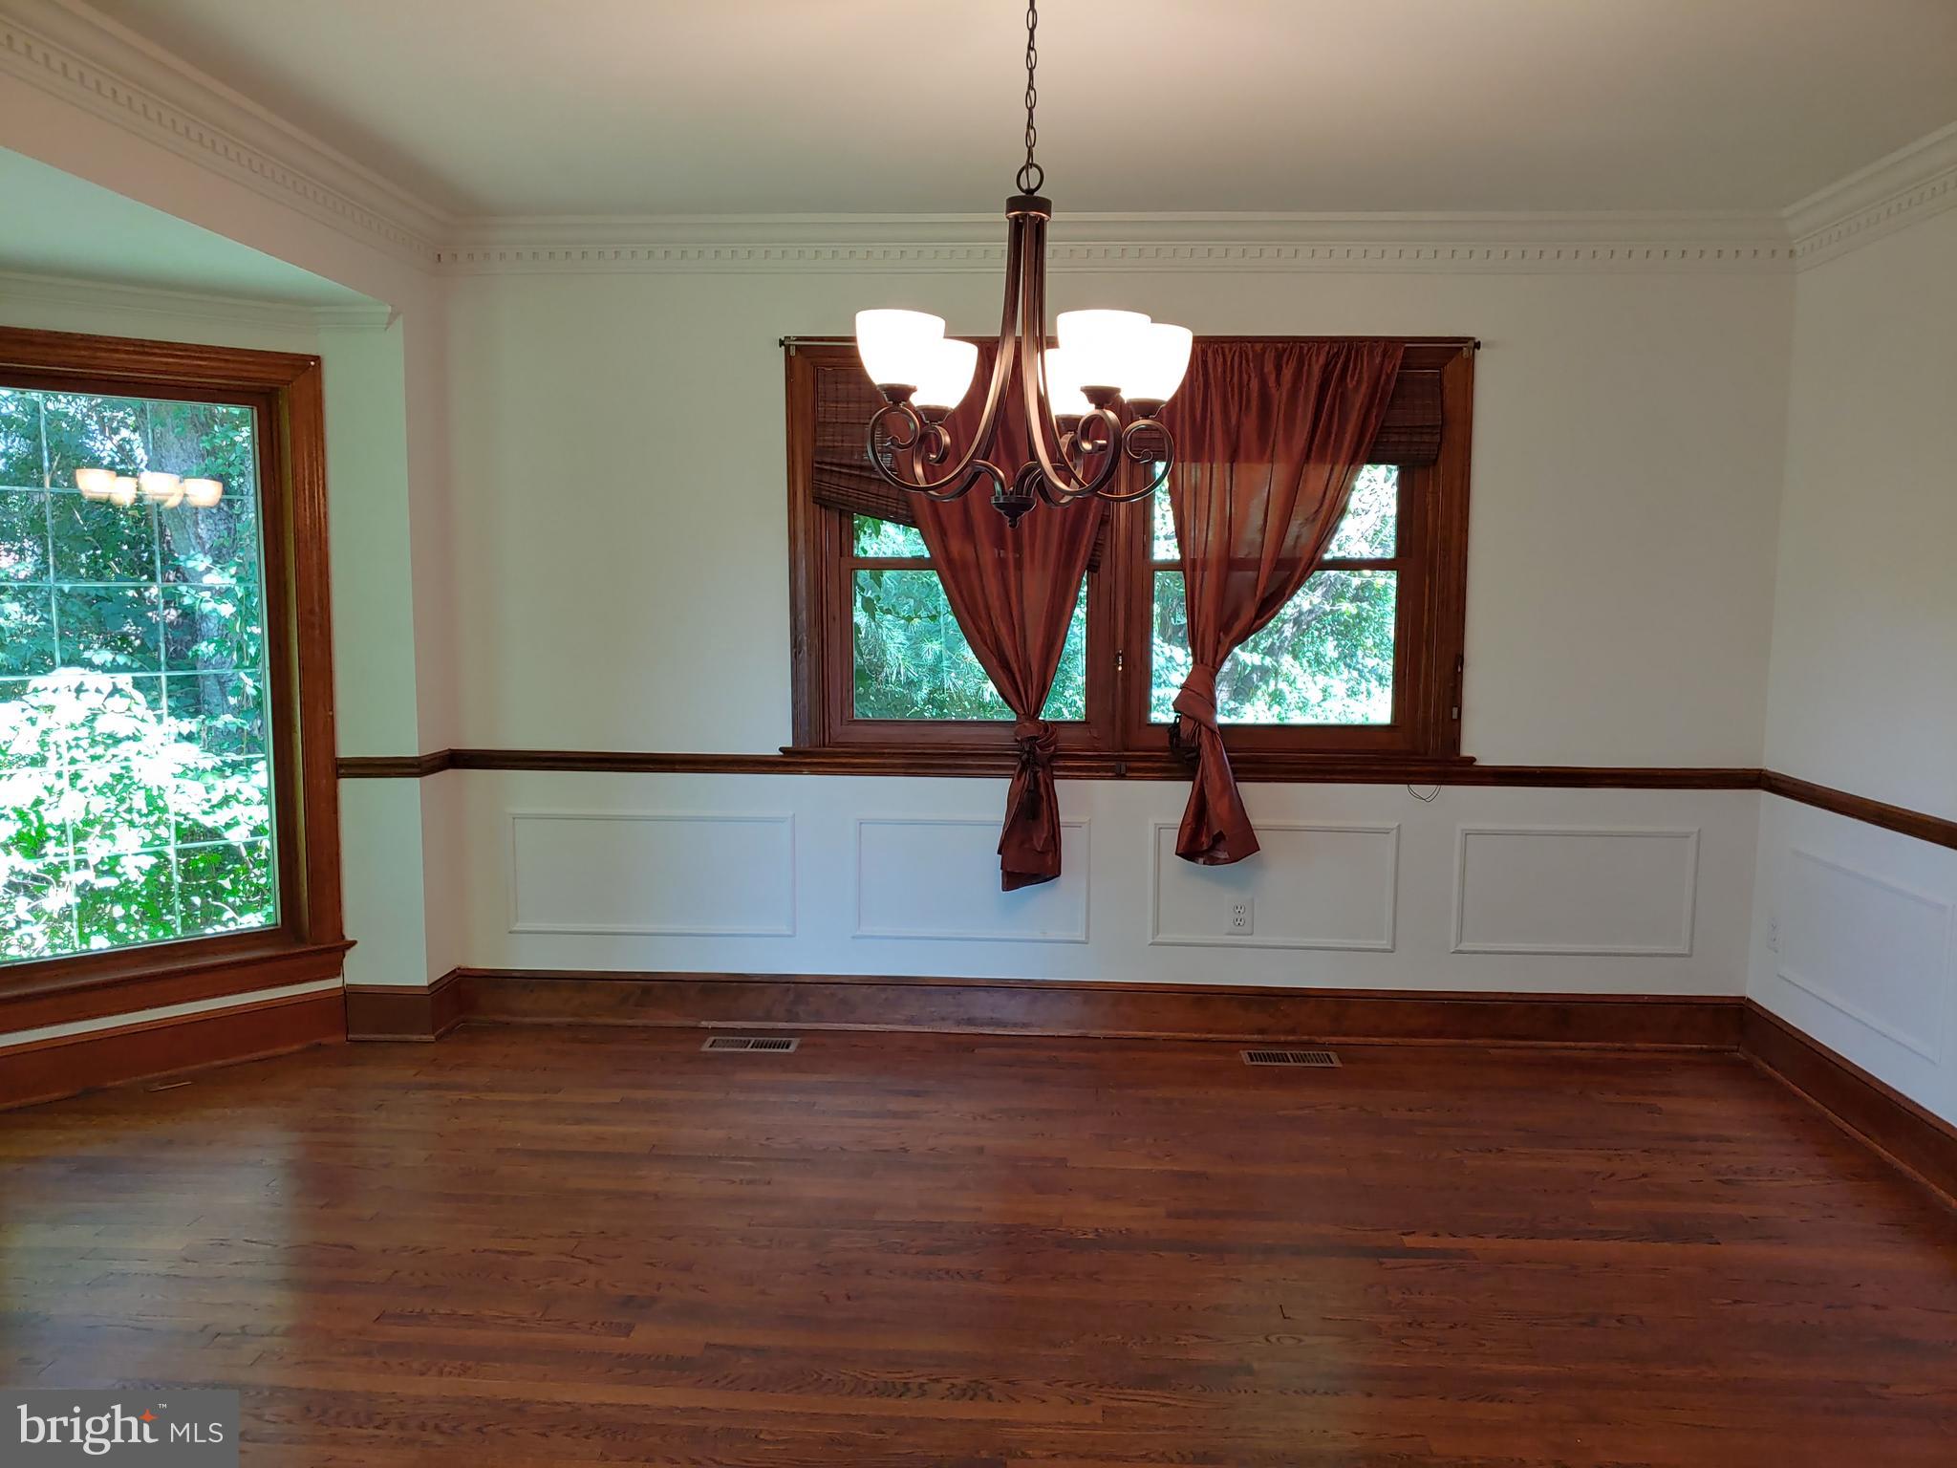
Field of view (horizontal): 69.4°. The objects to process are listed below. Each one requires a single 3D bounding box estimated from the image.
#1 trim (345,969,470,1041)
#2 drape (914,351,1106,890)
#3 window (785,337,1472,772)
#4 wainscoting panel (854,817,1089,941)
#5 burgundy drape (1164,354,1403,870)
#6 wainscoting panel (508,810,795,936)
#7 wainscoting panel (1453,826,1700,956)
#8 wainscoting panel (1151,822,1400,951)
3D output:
[{"bbox_3d":[-1.786,0.849,4.422,0.300,0.173,0.194,1,7,3],"label":"trim"},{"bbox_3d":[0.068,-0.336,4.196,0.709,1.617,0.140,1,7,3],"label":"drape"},{"bbox_3d":[0.439,-0.515,4.242,2.058,1.314,0.120,1,7,3],"label":"window"},{"bbox_3d":[-0.024,0.453,4.374,0.730,0.383,0.025,1,7,3],"label":"wainscoting panel"},{"bbox_3d":[0.879,-0.368,4.152,0.673,1.548,0.140,1,7,3],"label":"burgundy drape"},{"bbox_3d":[-1.024,0.440,4.422,0.909,0.386,0.025,1,7,3],"label":"wainscoting panel"},{"bbox_3d":[1.810,0.481,4.285,0.723,0.390,0.025,1,7,3],"label":"wainscoting panel"},{"bbox_3d":[0.904,0.467,4.329,0.754,0.393,0.025,1,7,3],"label":"wainscoting panel"}]

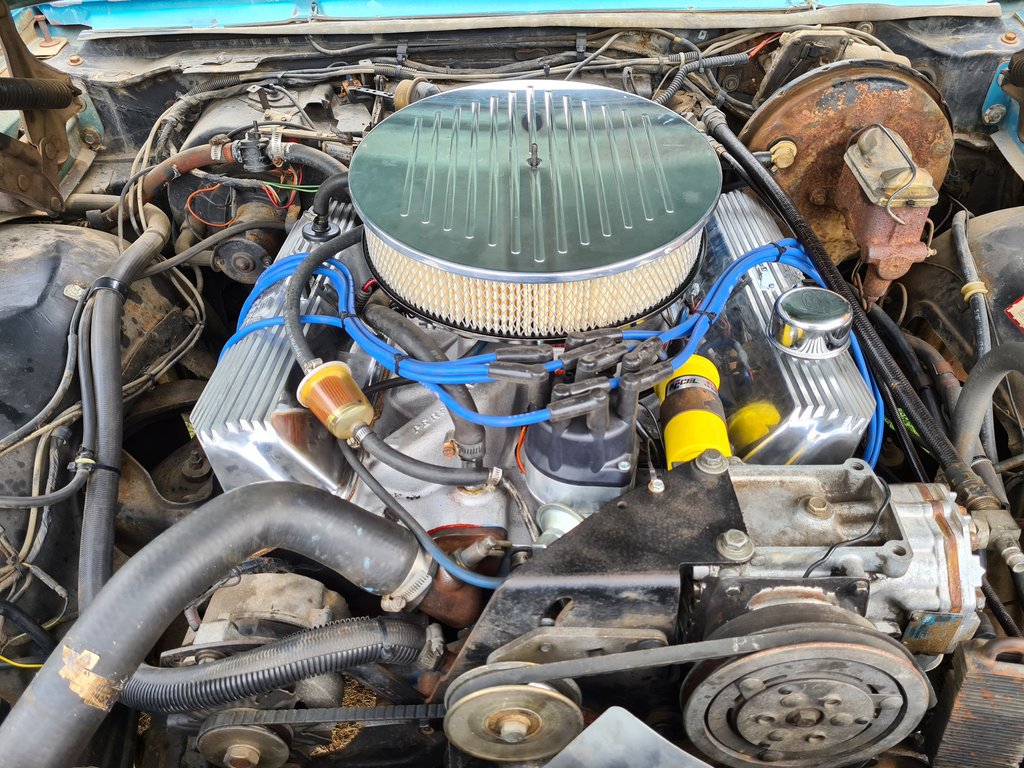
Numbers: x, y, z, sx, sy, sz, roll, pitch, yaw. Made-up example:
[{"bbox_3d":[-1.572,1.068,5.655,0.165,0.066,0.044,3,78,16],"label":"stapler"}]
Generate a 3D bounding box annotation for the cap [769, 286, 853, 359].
[{"bbox_3d":[0.296,-0.065,0.757,0.081,0.037,0.081,-6,46,6],"label":"cap"}]

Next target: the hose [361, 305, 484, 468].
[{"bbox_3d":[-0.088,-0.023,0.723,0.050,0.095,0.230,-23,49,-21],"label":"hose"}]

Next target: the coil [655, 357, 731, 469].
[{"bbox_3d":[0.167,0.031,0.706,0.056,0.056,0.136,4,40,5],"label":"coil"}]

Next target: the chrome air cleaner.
[{"bbox_3d":[0.022,-0.188,0.768,0.356,0.100,0.356,0,46,0],"label":"chrome air cleaner"}]

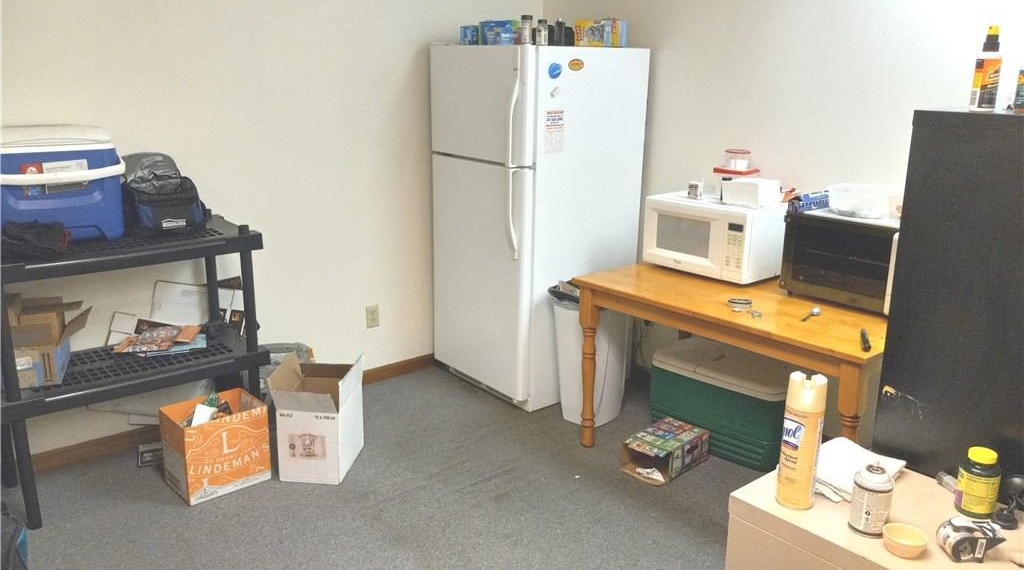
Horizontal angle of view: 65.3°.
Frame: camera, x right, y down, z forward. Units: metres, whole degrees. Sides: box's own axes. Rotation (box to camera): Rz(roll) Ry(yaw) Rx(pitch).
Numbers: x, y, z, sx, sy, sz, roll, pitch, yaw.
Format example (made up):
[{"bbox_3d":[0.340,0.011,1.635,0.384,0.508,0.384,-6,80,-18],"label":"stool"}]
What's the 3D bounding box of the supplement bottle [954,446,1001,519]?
[{"bbox_3d":[0.884,0.372,1.513,0.067,0.119,0.067,-11,19,-38],"label":"supplement bottle"}]

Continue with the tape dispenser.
[{"bbox_3d":[0.805,0.443,1.390,0.101,0.058,0.052,1,15,2],"label":"tape dispenser"}]

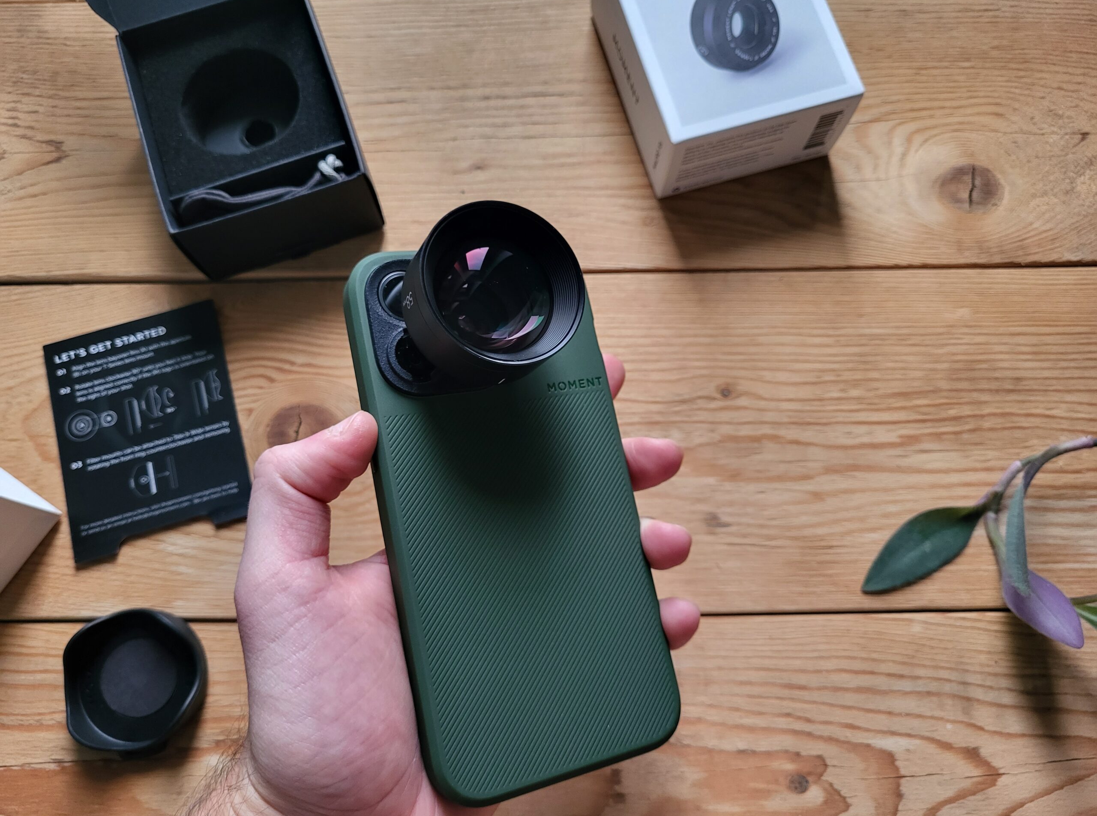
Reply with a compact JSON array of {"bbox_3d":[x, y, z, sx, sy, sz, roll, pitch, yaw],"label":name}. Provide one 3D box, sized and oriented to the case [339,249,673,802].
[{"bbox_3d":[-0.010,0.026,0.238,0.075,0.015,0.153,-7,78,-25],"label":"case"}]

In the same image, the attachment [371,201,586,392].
[{"bbox_3d":[-0.018,-0.029,0.227,0.048,0.033,0.046,-7,78,-25],"label":"attachment"}]

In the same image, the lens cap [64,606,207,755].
[{"bbox_3d":[-0.156,0.104,0.314,0.051,0.014,0.052,0,76,1],"label":"lens cap"}]

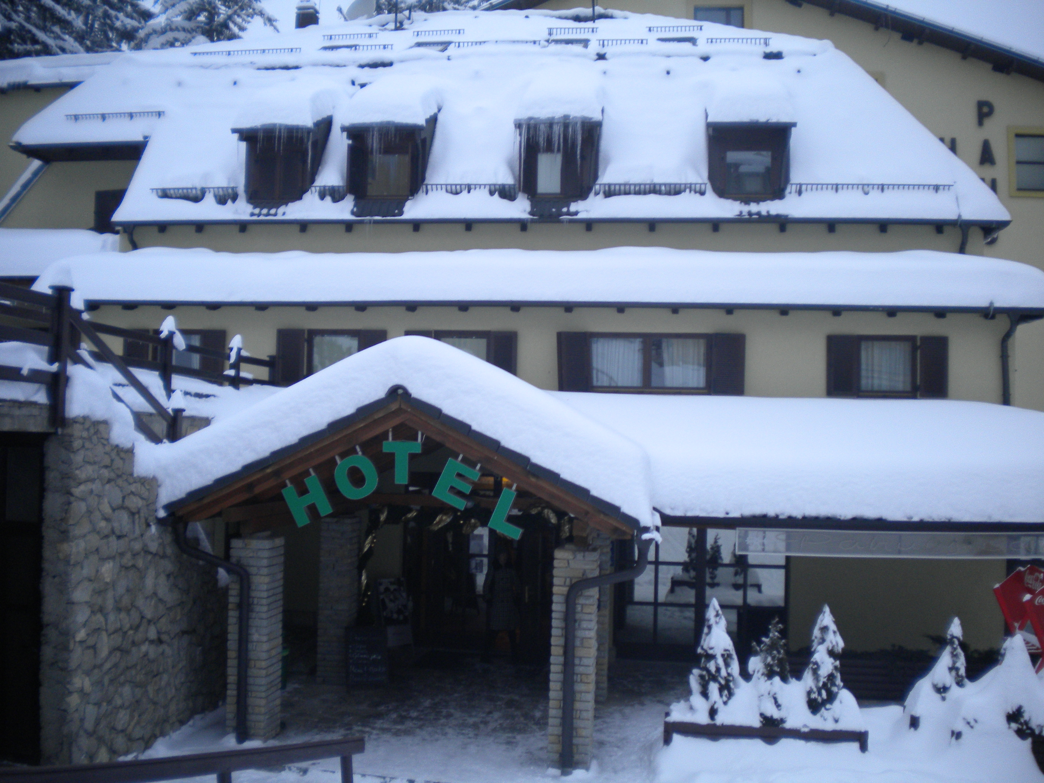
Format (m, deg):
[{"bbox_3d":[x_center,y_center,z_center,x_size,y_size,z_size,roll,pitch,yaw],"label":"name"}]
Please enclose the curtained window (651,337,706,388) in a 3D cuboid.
[{"bbox_3d":[3.062,-0.558,20.642,1.057,1.008,0.100,1,-3,8],"label":"curtained window"}]

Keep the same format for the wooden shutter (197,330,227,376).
[{"bbox_3d":[-6.455,-0.714,21.999,0.655,1.142,0.050,1,-3,8],"label":"wooden shutter"}]

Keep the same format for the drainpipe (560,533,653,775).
[{"bbox_3d":[0.837,2.587,10.416,0.907,2.344,0.280,1,-3,9],"label":"drainpipe"}]

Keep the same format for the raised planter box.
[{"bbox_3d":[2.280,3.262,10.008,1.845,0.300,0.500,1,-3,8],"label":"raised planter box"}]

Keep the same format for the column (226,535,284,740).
[{"bbox_3d":[-2.943,2.678,11.597,0.440,2.170,0.440,1,-3,7],"label":"column"}]

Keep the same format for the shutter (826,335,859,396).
[{"bbox_3d":[6.116,-0.495,20.166,0.588,1.180,0.050,1,-3,8],"label":"shutter"}]

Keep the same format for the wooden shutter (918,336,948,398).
[{"bbox_3d":[6.339,-0.377,16.261,0.455,0.967,0.050,1,-3,7],"label":"wooden shutter"}]

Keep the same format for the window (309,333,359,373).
[{"bbox_3d":[-3.839,-0.703,21.650,1.041,0.990,0.100,1,-3,8],"label":"window"}]

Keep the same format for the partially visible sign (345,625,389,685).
[{"bbox_3d":[-2.011,3.446,13.700,0.550,0.800,0.300,1,-3,4],"label":"partially visible sign"}]

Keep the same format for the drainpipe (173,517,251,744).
[{"bbox_3d":[-3.308,2.543,11.250,0.770,2.340,0.260,1,-3,7],"label":"drainpipe"}]

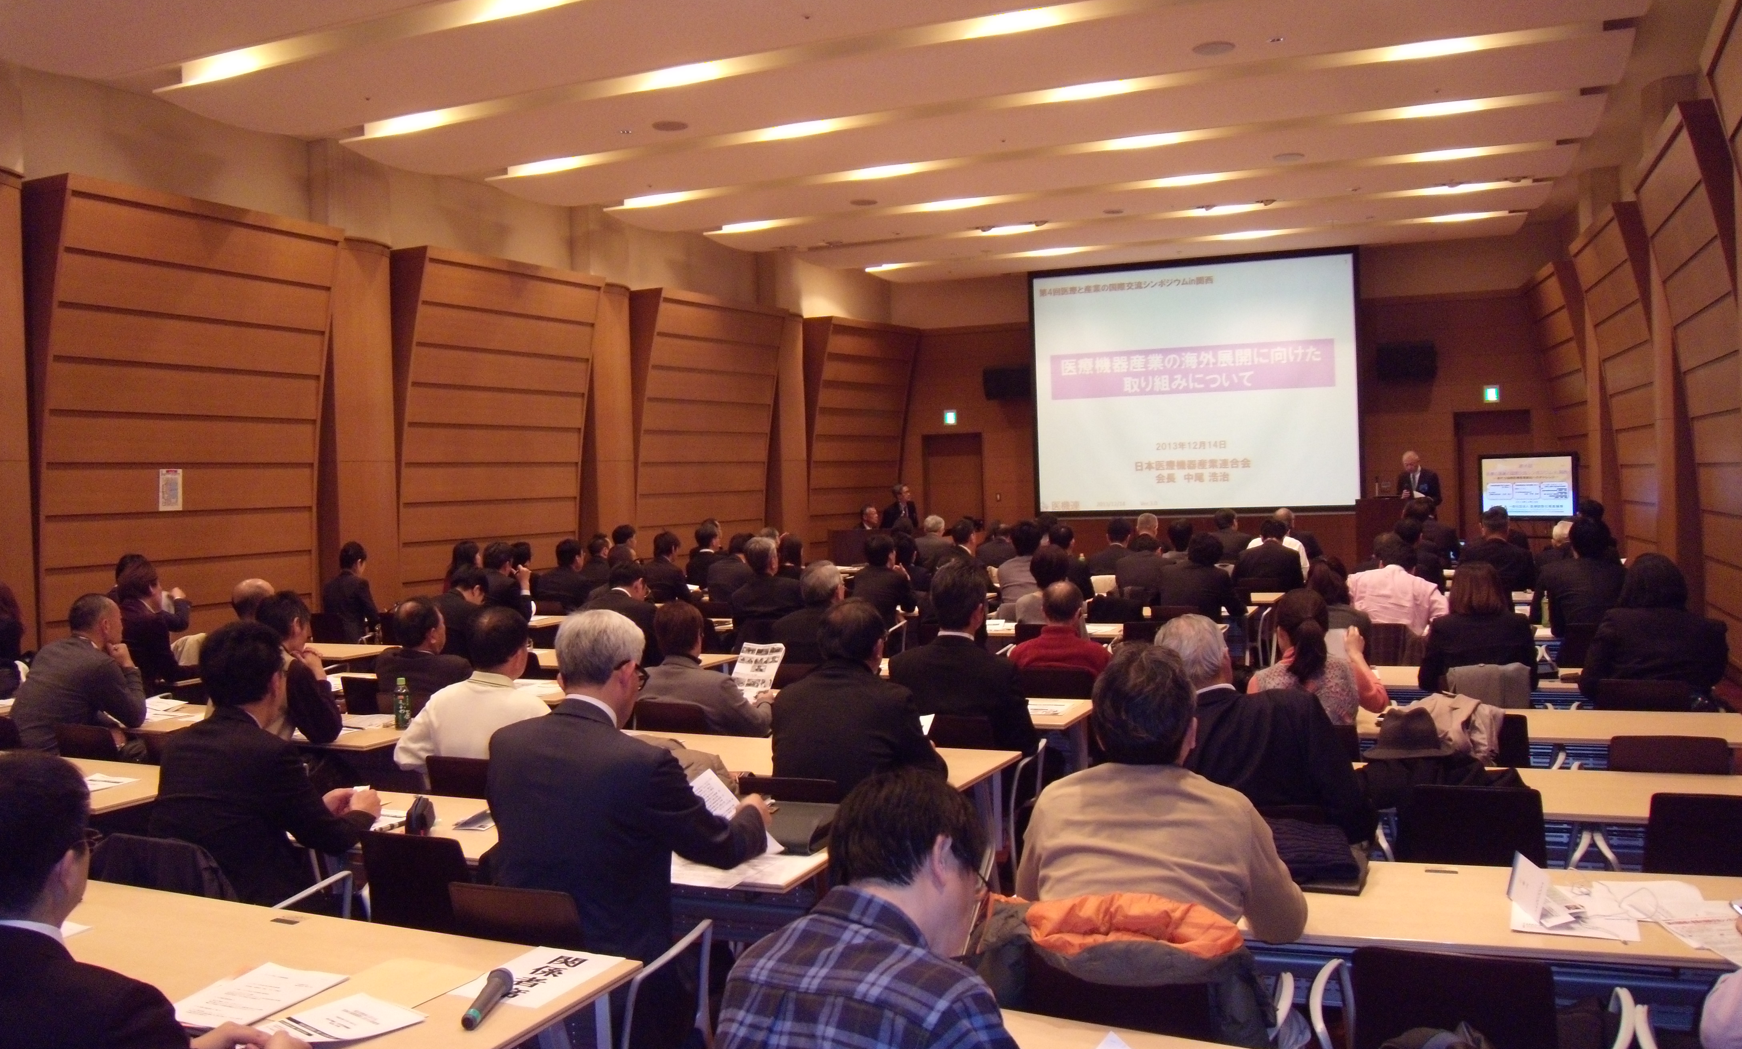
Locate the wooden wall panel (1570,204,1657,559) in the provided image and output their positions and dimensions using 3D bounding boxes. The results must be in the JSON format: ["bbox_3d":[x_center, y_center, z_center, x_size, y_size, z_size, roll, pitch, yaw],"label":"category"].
[{"bbox_3d":[7.194,-1.003,13.371,0.542,3.689,2.582,-1,2,20],"label":"wooden wall panel"}]

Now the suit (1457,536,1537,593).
[{"bbox_3d":[4.377,0.412,9.858,0.500,0.650,0.410,-1,2,23],"label":"suit"}]

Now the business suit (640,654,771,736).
[{"bbox_3d":[-0.664,0.828,5.706,0.470,0.630,0.410,0,2,28],"label":"business suit"}]

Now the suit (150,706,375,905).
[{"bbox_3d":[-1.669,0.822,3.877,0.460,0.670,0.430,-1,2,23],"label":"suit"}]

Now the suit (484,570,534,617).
[{"bbox_3d":[-2.552,0.670,9.840,0.470,0.670,0.400,0,2,28],"label":"suit"}]

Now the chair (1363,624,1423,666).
[{"bbox_3d":[2.772,0.955,7.572,0.560,0.840,0.560,-1,2,14],"label":"chair"}]

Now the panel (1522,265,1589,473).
[{"bbox_3d":[8.390,-1.165,16.967,0.542,3.689,2.495,-1,2,19],"label":"panel"}]

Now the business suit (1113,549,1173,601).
[{"bbox_3d":[2.054,0.539,10.500,0.520,0.670,0.400,-1,2,21],"label":"business suit"}]

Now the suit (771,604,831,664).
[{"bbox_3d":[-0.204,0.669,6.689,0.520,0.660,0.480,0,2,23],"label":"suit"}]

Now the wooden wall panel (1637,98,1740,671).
[{"bbox_3d":[5.810,-0.837,9.821,0.542,3.689,2.539,-1,2,23],"label":"wooden wall panel"}]

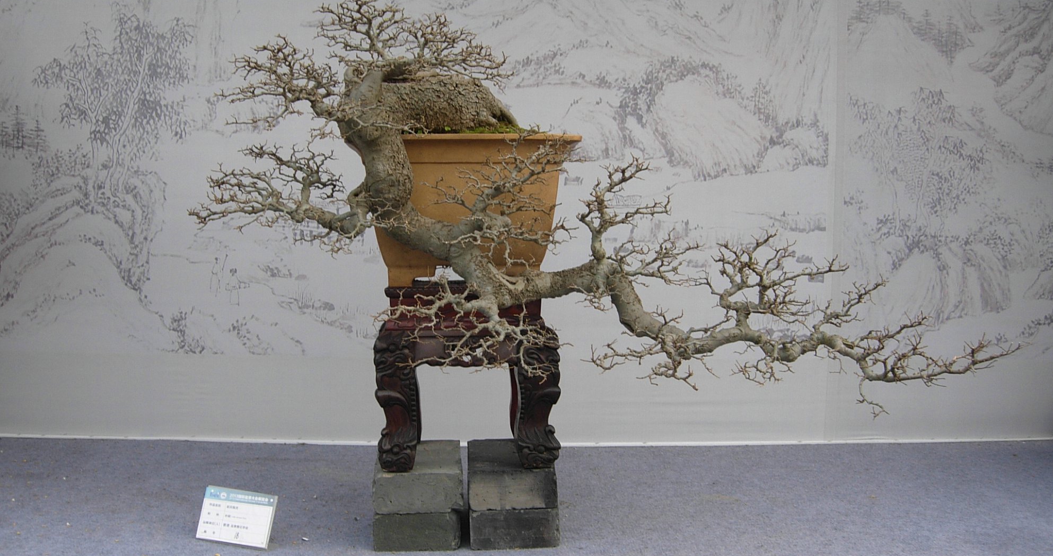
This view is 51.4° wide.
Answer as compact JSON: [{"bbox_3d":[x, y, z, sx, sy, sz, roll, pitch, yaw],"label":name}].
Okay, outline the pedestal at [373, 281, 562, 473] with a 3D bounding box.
[{"bbox_3d":[-0.091,0.134,1.639,0.261,0.261,0.255,0,3,-4],"label":"pedestal"}]

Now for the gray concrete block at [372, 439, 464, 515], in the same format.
[{"bbox_3d":[-0.159,0.292,1.631,0.124,0.053,0.250,0,3,-4],"label":"gray concrete block"}]

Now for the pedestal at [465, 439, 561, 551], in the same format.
[{"bbox_3d":[-0.025,0.318,1.642,0.124,0.106,0.250,0,3,-4],"label":"pedestal"}]

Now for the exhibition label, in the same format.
[{"bbox_3d":[-0.408,0.342,1.561,0.124,0.075,0.012,1,-20,22],"label":"exhibition label"}]

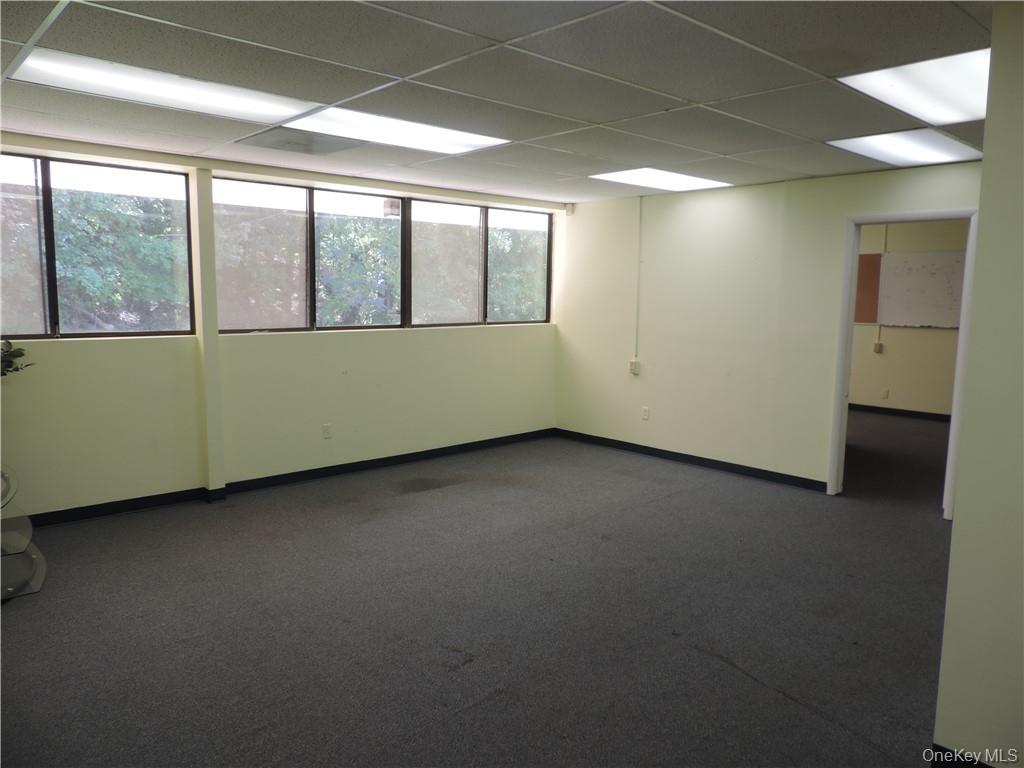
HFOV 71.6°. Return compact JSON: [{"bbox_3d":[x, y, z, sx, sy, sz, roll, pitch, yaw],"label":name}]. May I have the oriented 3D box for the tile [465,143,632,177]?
[{"bbox_3d":[0.309,-1.524,4.824,1.203,0.020,0.594,-6,11,-41],"label":"tile"}]

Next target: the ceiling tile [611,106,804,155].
[{"bbox_3d":[1.123,-1.386,3.927,1.203,0.020,0.594,-6,11,-41],"label":"ceiling tile"}]

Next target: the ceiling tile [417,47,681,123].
[{"bbox_3d":[0.216,-1.286,3.119,1.203,0.020,0.594,-6,11,-41],"label":"ceiling tile"}]

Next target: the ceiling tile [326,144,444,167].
[{"bbox_3d":[-0.778,-1.517,4.667,0.594,0.020,0.594,-6,11,-41],"label":"ceiling tile"}]

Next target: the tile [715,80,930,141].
[{"bbox_3d":[1.530,-1.318,3.479,1.203,0.020,0.594,-6,11,-41],"label":"tile"}]

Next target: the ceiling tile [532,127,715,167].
[{"bbox_3d":[0.716,-1.455,4.376,1.203,0.020,0.594,-6,11,-41],"label":"ceiling tile"}]

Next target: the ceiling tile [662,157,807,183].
[{"bbox_3d":[1.565,-1.550,5.131,1.045,0.020,0.594,-6,11,-41],"label":"ceiling tile"}]

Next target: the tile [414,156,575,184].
[{"bbox_3d":[-0.098,-1.593,5.273,1.203,0.020,0.594,-6,11,-41],"label":"tile"}]

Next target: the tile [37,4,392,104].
[{"bbox_3d":[-1.099,-1.253,2.760,1.203,0.020,0.594,-6,11,-41],"label":"tile"}]

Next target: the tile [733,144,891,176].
[{"bbox_3d":[1.967,-1.480,4.678,1.033,0.020,0.594,-6,11,-41],"label":"tile"}]

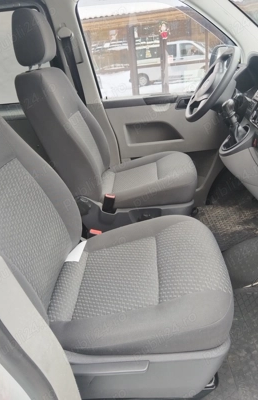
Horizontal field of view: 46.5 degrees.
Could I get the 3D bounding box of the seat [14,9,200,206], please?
[{"bbox_3d":[-0.061,-0.479,1.562,0.823,0.917,0.520,-3,26,5],"label":"seat"}]

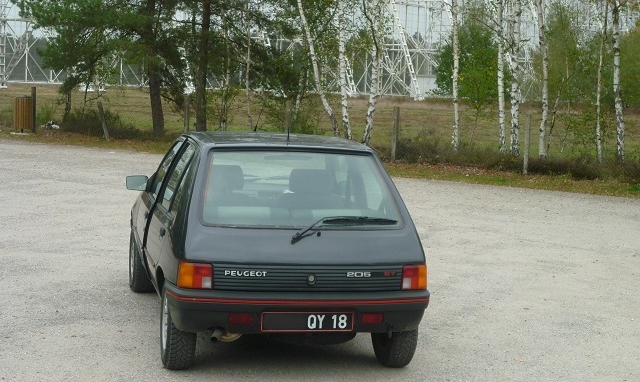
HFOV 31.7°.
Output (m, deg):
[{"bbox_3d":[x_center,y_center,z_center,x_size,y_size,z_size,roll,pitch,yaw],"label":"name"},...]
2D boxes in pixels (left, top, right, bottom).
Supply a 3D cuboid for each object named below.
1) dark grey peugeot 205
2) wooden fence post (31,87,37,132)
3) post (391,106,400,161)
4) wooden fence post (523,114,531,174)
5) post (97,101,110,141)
[{"bbox_3d":[-0.472,0.257,7.981,1.600,1.380,3.700,2,5,-14],"label":"dark grey peugeot 205"},{"bbox_3d":[-8.150,-2.302,32.240,0.135,1.306,0.135,1,5,-14],"label":"wooden fence post"},{"bbox_3d":[1.827,-1.382,27.362,0.125,1.321,0.125,3,5,4],"label":"post"},{"bbox_3d":[4.634,-1.048,25.194,0.100,1.318,0.100,4,5,10],"label":"wooden fence post"},{"bbox_3d":[-5.789,-1.869,30.198,0.105,1.075,0.105,-13,8,-10],"label":"post"}]

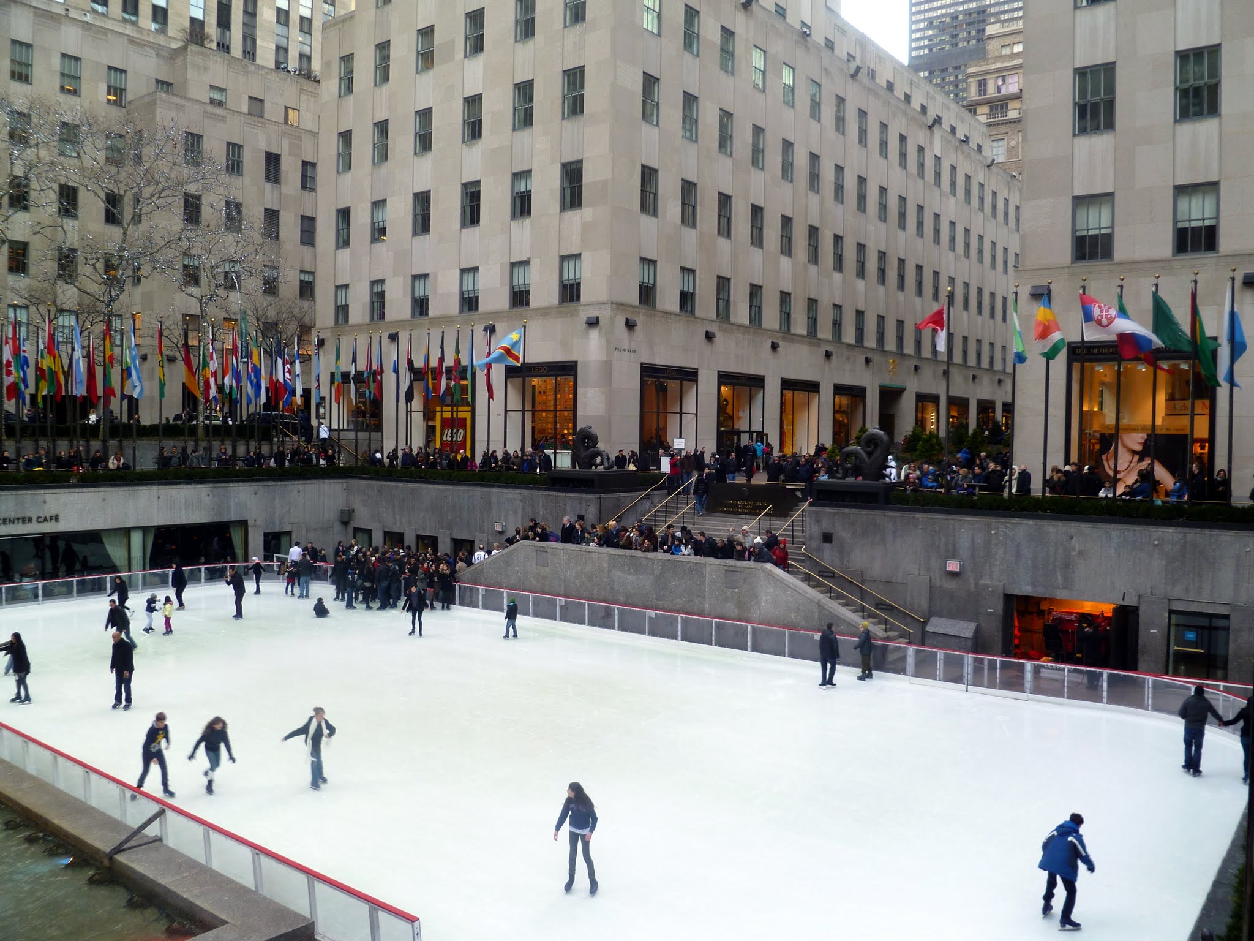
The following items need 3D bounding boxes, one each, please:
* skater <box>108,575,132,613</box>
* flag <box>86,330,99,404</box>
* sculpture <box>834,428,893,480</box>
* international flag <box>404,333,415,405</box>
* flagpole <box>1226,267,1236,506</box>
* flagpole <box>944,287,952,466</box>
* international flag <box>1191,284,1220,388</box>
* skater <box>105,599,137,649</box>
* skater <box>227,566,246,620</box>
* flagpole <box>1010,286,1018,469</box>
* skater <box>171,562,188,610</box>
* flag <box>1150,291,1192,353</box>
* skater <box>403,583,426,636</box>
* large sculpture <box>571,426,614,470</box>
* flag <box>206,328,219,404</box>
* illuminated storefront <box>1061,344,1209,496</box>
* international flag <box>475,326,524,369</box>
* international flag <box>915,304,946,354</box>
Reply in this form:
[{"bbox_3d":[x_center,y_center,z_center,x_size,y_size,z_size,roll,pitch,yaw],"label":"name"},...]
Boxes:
[{"bbox_3d":[-17.024,4.266,34.091,0.620,1.520,0.800,3,3,41],"label":"skater"},{"bbox_3d":[-24.540,-4.742,46.537,0.517,3.371,0.420,0,2,-28],"label":"flag"},{"bbox_3d":[7.991,-0.579,34.262,1.750,1.820,0.950,2,2,38],"label":"sculpture"},{"bbox_3d":[-9.999,-4.651,46.532,0.539,3.276,0.380,0,2,-12],"label":"international flag"},{"bbox_3d":[16.459,-2.023,27.723,0.140,7.000,0.140,2,2,38],"label":"flagpole"},{"bbox_3d":[9.727,-2.340,30.877,0.140,6.478,0.140,2,3,38],"label":"flagpole"},{"bbox_3d":[16.038,-3.738,28.145,0.780,2.900,0.500,2,2,29],"label":"international flag"},{"bbox_3d":[-14.679,4.452,29.481,0.650,1.480,0.800,2,2,31],"label":"skater"},{"bbox_3d":[-13.614,4.294,35.379,0.620,1.750,0.520,0,2,-36],"label":"skater"},{"bbox_3d":[11.307,-2.254,29.654,0.140,6.441,0.140,2,3,38],"label":"flagpole"},{"bbox_3d":[-16.058,4.114,36.380,0.580,1.690,0.520,0,2,-22],"label":"skater"},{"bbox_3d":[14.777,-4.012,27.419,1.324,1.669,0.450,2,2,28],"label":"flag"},{"bbox_3d":[-6.724,4.413,32.114,0.720,1.620,0.480,1,2,-7],"label":"skater"},{"bbox_3d":[-1.407,-0.904,41.623,1.750,1.820,0.950,2,2,38],"label":"large sculpture"},{"bbox_3d":[-17.745,-4.468,43.435,0.545,3.223,0.400,0,2,-22],"label":"flag"},{"bbox_3d":[16.939,-1.698,33.636,4.520,5.111,0.500,2,2,38],"label":"illuminated storefront"},{"bbox_3d":[-5.672,-5.455,45.004,2.100,1.880,0.500,1,2,-7],"label":"international flag"},{"bbox_3d":[9.440,-4.416,31.530,0.974,1.530,0.400,1,2,16],"label":"international flag"}]

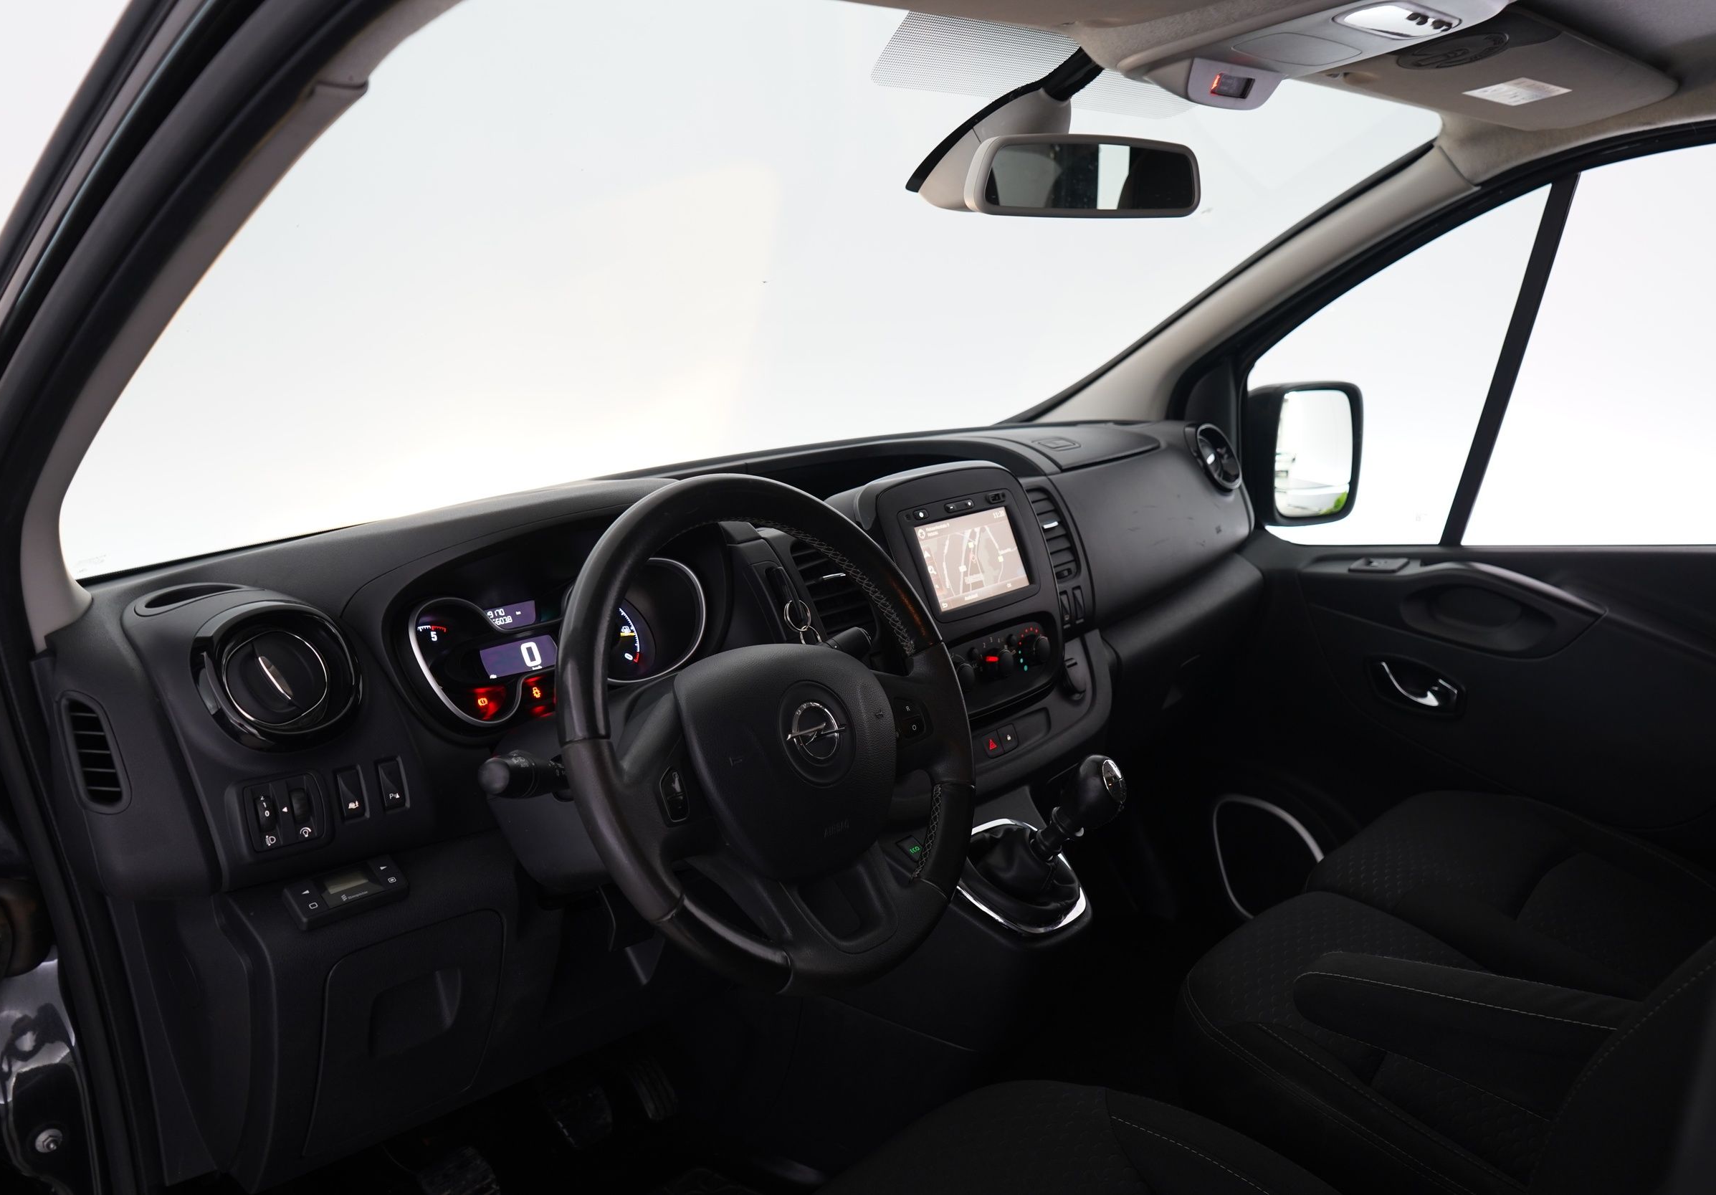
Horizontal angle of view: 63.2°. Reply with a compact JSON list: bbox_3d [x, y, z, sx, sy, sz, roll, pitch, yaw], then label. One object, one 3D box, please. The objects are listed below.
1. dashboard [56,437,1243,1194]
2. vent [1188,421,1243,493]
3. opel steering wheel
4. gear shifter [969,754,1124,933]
[{"bbox_3d":[0.075,0.097,1.472,0.450,0.470,1.580,10,17,38],"label":"dashboard"},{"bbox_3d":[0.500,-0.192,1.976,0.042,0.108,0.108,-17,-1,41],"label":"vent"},{"bbox_3d":[-0.065,0.098,1.040,0.100,0.385,0.385,-24,-5,41],"label":"opel steering wheel"},{"bbox_3d":[0.156,0.211,1.231,0.135,0.165,0.125,10,17,38],"label":"gear shifter"}]

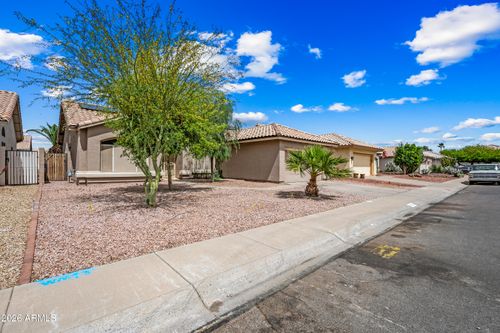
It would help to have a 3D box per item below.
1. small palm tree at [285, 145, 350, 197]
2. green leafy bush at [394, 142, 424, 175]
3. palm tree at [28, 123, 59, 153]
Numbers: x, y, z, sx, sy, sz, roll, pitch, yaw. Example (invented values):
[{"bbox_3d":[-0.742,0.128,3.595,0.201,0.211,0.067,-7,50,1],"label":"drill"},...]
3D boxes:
[{"bbox_3d":[2.750,0.160,8.950,2.500,2.100,2.400,0,0,0],"label":"small palm tree"},{"bbox_3d":[19.300,-0.950,27.000,3.700,4.000,3.700,0,0,0],"label":"green leafy bush"},{"bbox_3d":[-22.200,-1.850,25.200,4.600,5.800,4.600,0,0,0],"label":"palm tree"}]

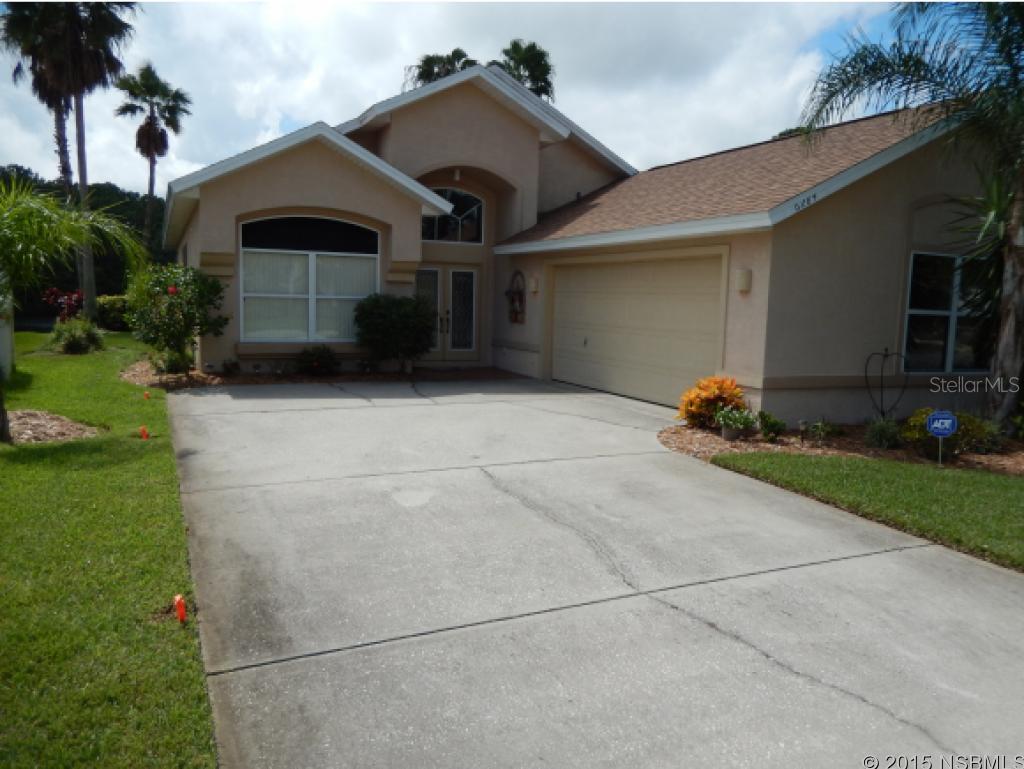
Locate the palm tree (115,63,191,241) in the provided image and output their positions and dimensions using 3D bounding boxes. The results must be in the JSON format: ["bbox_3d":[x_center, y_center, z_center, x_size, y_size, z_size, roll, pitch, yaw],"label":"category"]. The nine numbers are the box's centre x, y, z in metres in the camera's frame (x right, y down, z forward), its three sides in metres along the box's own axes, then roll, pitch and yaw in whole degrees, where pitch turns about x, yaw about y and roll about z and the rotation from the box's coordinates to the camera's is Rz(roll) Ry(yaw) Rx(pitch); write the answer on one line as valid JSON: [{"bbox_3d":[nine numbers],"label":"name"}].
[{"bbox_3d":[-16.322,-8.693,33.500,3.200,11.800,3.200,2,7,0],"label":"palm tree"}]

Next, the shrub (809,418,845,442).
[{"bbox_3d":[3.741,0.547,8.800,0.400,0.270,0.360,2,7,0],"label":"shrub"}]

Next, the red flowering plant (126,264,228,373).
[{"bbox_3d":[-6.194,-1.213,13.700,1.750,2.000,1.650,2,7,0],"label":"red flowering plant"}]

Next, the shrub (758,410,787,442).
[{"bbox_3d":[3.045,0.491,8.650,0.320,0.360,0.310,2,7,0],"label":"shrub"}]

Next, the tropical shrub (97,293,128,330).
[{"bbox_3d":[-13.968,-2.513,26.000,1.400,1.280,1.200,2,7,0],"label":"tropical shrub"}]

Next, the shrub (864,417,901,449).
[{"bbox_3d":[4.256,0.551,8.500,0.400,0.350,0.380,2,7,0],"label":"shrub"}]

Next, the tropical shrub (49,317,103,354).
[{"bbox_3d":[-10.324,-1.159,17.500,1.180,0.870,1.120,2,7,0],"label":"tropical shrub"}]

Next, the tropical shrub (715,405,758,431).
[{"bbox_3d":[2.609,0.384,8.600,0.490,0.300,0.430,2,7,0],"label":"tropical shrub"}]

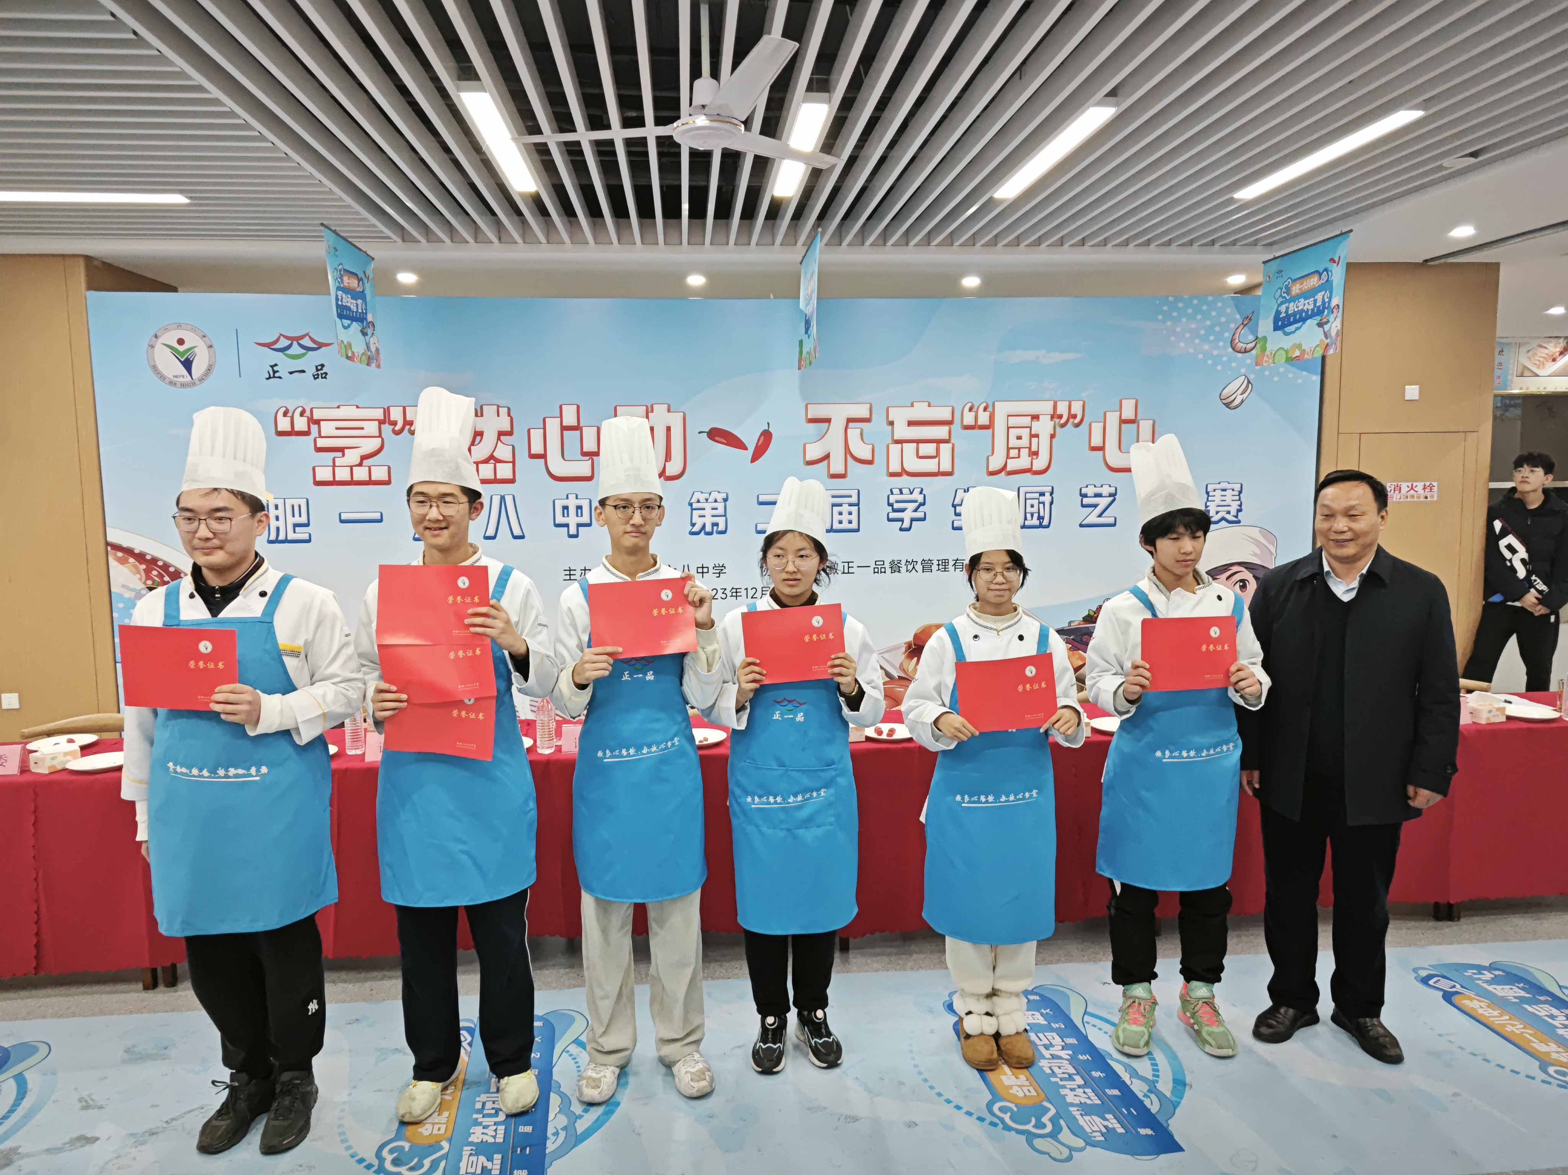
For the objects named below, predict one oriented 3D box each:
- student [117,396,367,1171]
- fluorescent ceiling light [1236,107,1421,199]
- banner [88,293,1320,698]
[{"bbox_3d":[-1.403,0.504,2.722,0.580,1.920,0.400,0,6,1],"label":"student"},{"bbox_3d":[2.238,-1.817,4.376,0.100,0.050,1.200,-1,6,-5],"label":"fluorescent ceiling light"},{"bbox_3d":[-0.234,-0.380,6.251,7.235,2.723,0.060,-1,6,-5],"label":"banner"}]

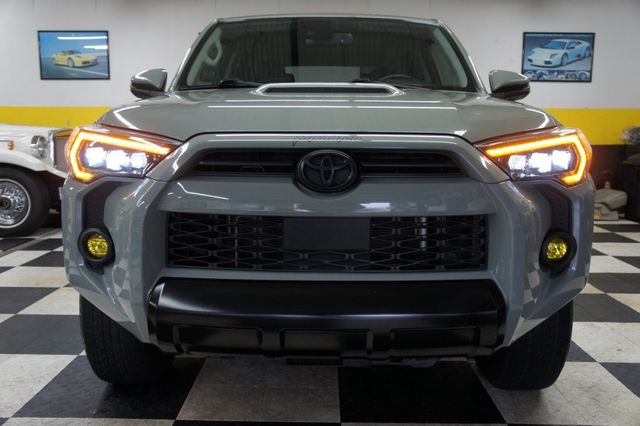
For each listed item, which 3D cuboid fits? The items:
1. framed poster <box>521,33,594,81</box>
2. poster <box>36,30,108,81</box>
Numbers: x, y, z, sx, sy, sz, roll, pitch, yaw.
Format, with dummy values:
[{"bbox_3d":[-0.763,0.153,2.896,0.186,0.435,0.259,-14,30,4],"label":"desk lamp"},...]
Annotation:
[{"bbox_3d":[3.143,-2.055,7.273,0.930,0.630,0.025,1,8,0],"label":"framed poster"},{"bbox_3d":[-3.267,-2.094,7.320,0.930,0.630,0.025,1,8,0],"label":"poster"}]

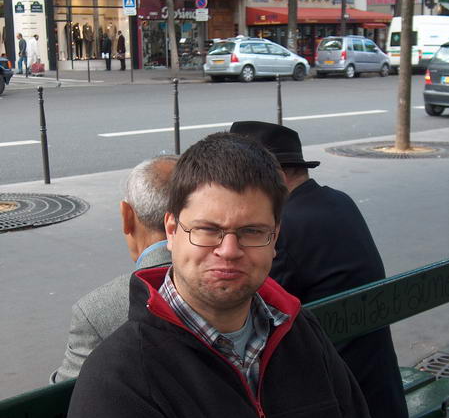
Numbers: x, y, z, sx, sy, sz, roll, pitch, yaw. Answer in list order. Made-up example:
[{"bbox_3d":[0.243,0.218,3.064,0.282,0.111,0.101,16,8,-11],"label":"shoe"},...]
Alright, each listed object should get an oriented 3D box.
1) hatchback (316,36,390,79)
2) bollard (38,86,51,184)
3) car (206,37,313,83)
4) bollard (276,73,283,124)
[{"bbox_3d":[5.361,-6.324,36.979,3.550,1.670,1.640,-11,15,-43],"label":"hatchback"},{"bbox_3d":[-1.931,-0.791,9.663,0.075,1.050,0.075,-1,11,0],"label":"bollard"},{"bbox_3d":[1.296,-5.535,33.358,4.400,1.540,1.780,-10,15,-42],"label":"car"},{"bbox_3d":[0.733,-1.252,11.939,0.075,1.053,0.075,-2,11,0],"label":"bollard"}]

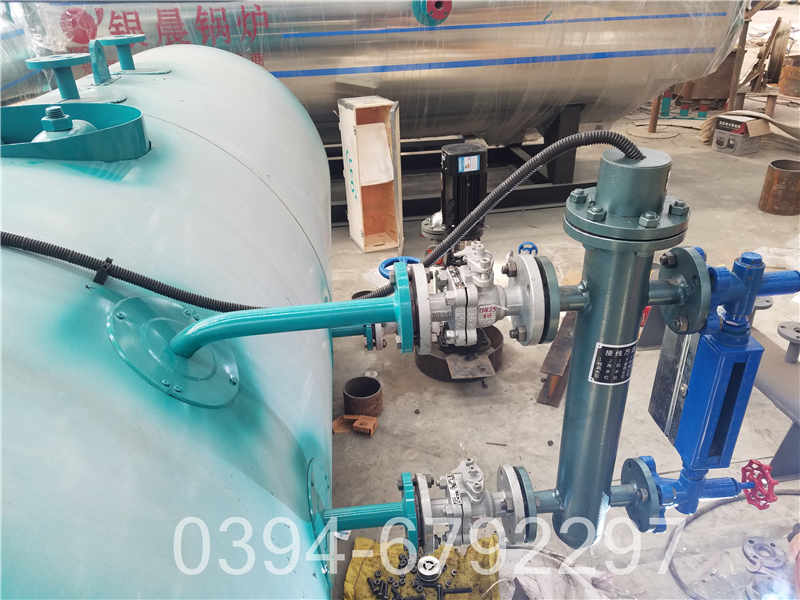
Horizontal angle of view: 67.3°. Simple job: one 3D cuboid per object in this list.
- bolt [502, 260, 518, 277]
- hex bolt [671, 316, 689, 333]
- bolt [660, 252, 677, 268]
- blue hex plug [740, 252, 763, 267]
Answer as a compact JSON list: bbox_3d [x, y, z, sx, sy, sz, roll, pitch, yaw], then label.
[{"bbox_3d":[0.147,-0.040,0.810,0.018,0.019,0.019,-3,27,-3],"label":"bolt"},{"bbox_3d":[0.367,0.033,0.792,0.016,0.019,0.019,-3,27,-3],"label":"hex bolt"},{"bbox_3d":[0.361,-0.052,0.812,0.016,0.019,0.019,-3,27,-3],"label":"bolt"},{"bbox_3d":[0.463,-0.054,0.790,0.025,0.012,0.025,-3,27,-3],"label":"blue hex plug"}]

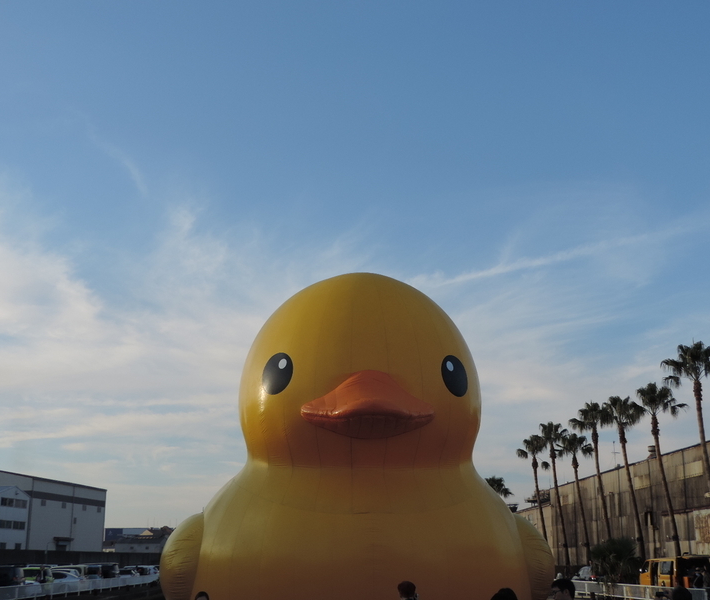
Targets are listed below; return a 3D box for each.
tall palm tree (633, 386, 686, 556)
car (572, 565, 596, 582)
[{"bbox_3d":[16.224,9.705,47.765,2.804,11.036,2.900,1,-16,-3],"label":"tall palm tree"},{"bbox_3d":[14.256,16.451,54.176,1.700,1.550,4.300,1,-16,-3],"label":"car"}]

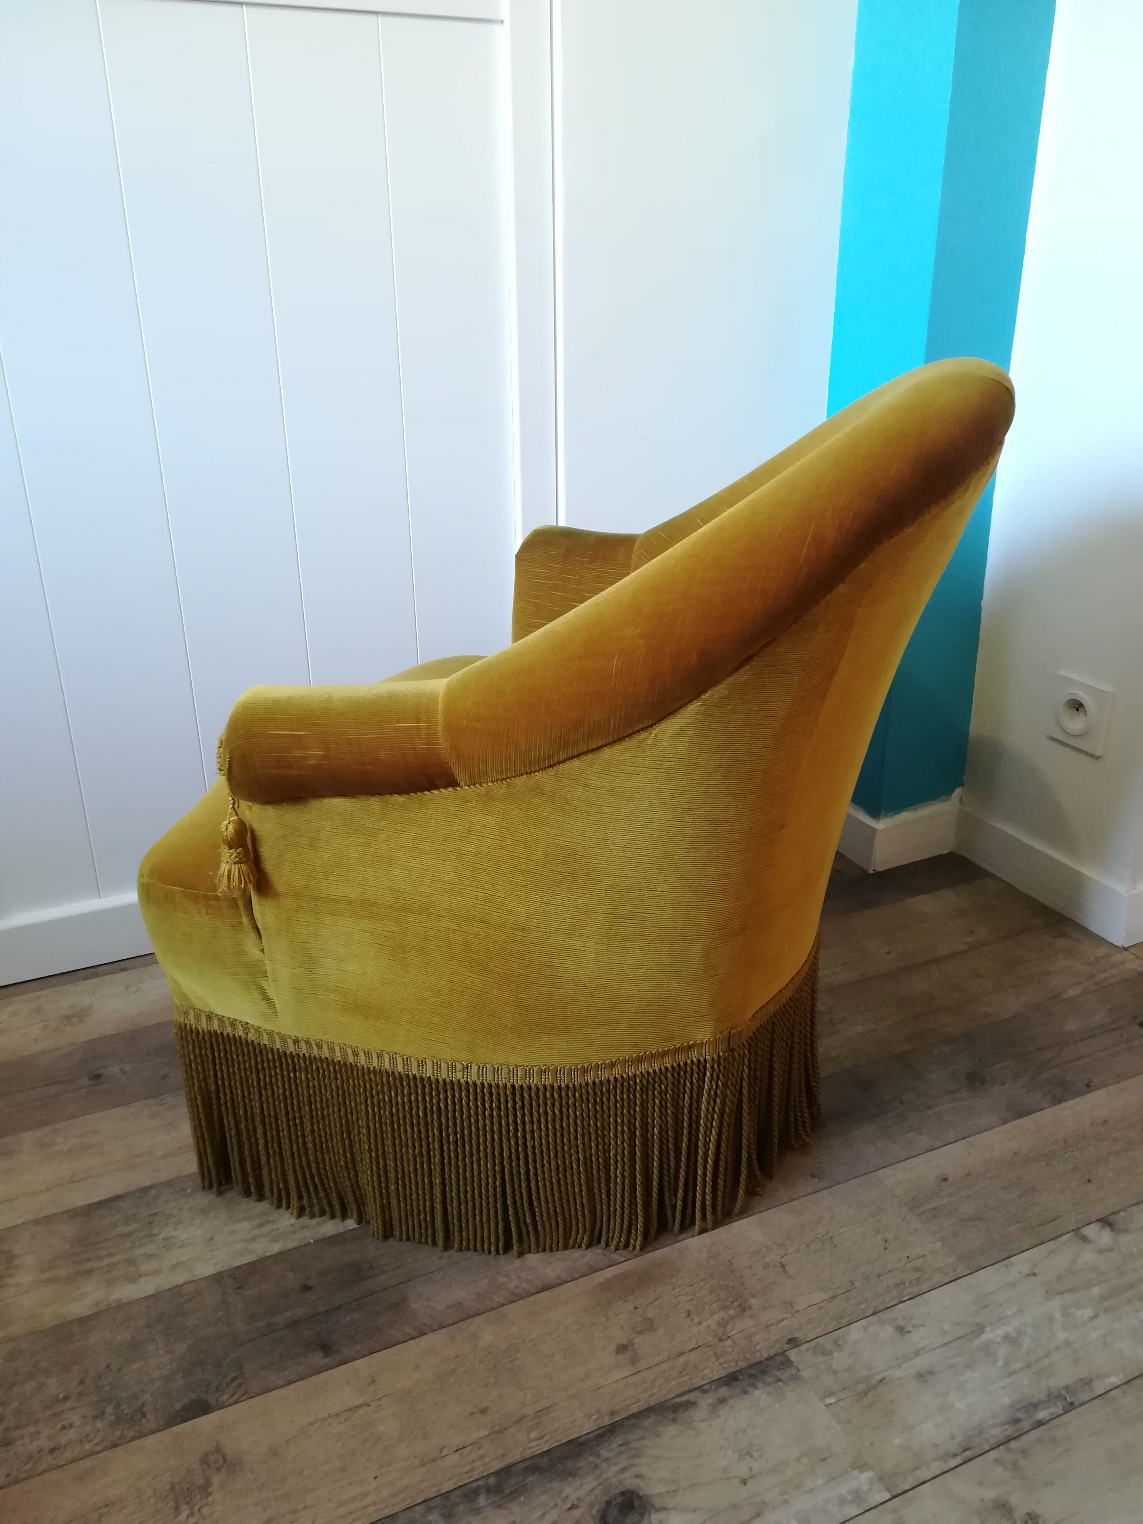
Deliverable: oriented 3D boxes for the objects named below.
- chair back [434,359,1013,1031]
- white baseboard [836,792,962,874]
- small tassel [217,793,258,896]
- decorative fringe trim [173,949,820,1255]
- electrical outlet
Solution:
[{"bbox_3d":[0.161,-0.089,0.989,0.380,0.492,0.640,6,23,15],"label":"chair back"},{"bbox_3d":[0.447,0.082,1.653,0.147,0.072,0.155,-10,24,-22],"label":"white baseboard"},{"bbox_3d":[-0.253,0.062,0.867,0.031,0.077,0.031,6,23,15],"label":"small tassel"},{"bbox_3d":[-0.019,0.214,1.173,0.565,0.195,0.560,6,23,15],"label":"decorative fringe trim"},{"bbox_3d":[0.618,-0.058,1.390,0.011,0.081,0.081,-10,24,-22],"label":"electrical outlet"}]

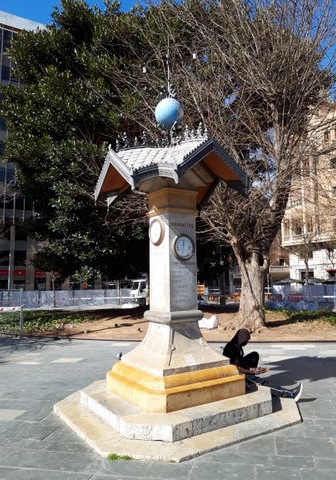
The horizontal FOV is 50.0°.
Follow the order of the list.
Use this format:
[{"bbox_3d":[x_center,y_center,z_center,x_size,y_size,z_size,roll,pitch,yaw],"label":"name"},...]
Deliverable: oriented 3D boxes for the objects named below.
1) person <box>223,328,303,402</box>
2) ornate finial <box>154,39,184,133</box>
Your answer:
[{"bbox_3d":[1.295,1.764,5.196,1.020,0.973,0.565,0,-8,-3],"label":"person"},{"bbox_3d":[0.034,-2.359,5.454,0.424,1.523,0.424,-1,-8,0],"label":"ornate finial"}]

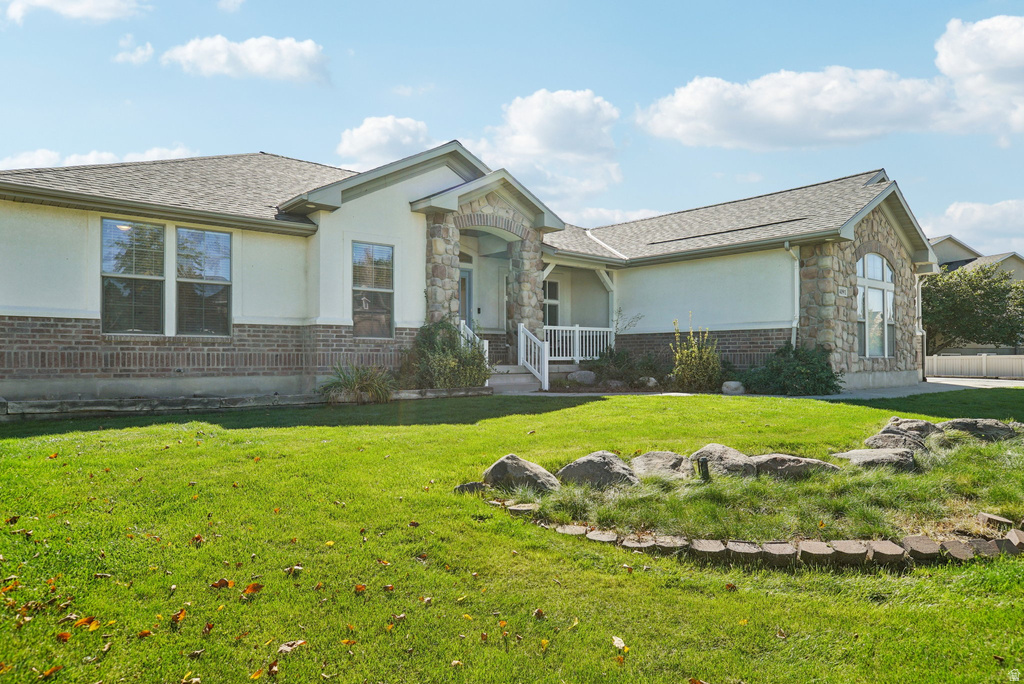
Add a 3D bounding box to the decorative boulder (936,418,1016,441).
[{"bbox_3d":[6.244,1.190,8.800,0.950,0.310,0.620,0,-1,6],"label":"decorative boulder"}]

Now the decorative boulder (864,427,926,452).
[{"bbox_3d":[4.804,1.234,8.200,0.700,0.310,0.560,0,-1,17],"label":"decorative boulder"}]

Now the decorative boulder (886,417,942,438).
[{"bbox_3d":[5.380,1.156,8.750,0.680,0.300,0.550,0,-1,17],"label":"decorative boulder"}]

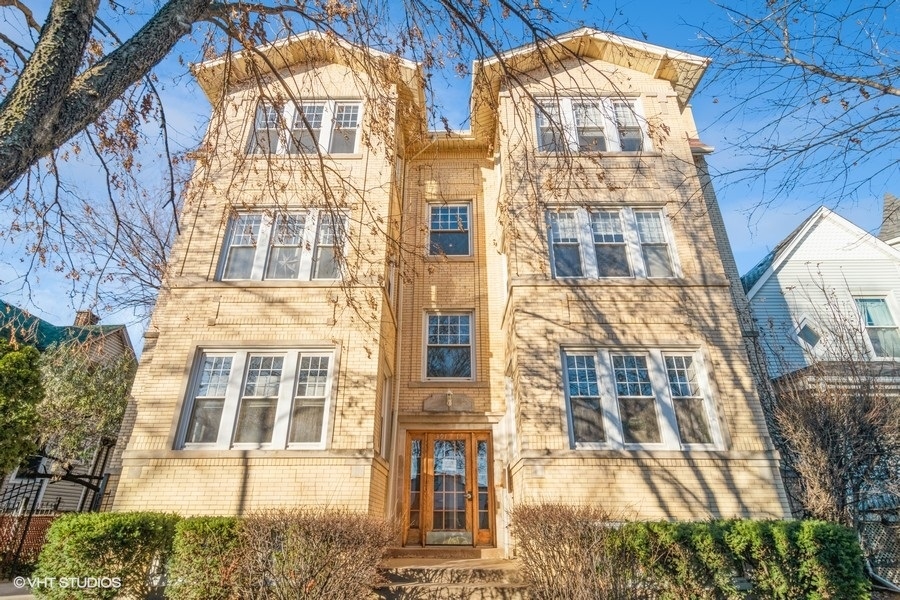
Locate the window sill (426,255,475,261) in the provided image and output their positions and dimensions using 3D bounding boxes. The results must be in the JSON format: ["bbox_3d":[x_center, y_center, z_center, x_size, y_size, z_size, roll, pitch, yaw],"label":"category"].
[{"bbox_3d":[-0.014,-0.993,11.109,1.236,0.140,0.150,0,-24,0],"label":"window sill"}]

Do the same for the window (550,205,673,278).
[{"bbox_3d":[3.250,-1.169,9.062,2.444,1.658,0.150,0,-24,0],"label":"window"}]

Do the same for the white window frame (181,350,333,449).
[{"bbox_3d":[-3.254,1.668,7.715,2.440,1.719,0.150,0,-24,0],"label":"white window frame"}]

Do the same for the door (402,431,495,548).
[{"bbox_3d":[-0.004,3.741,9.031,1.782,2.138,0.120,0,-24,0],"label":"door"}]

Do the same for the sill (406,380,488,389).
[{"bbox_3d":[-0.022,1.856,9.825,1.748,0.150,0.150,0,-24,0],"label":"sill"}]

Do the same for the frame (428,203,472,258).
[{"bbox_3d":[0.009,-1.819,11.547,1.117,1.601,0.120,0,-24,0],"label":"frame"}]

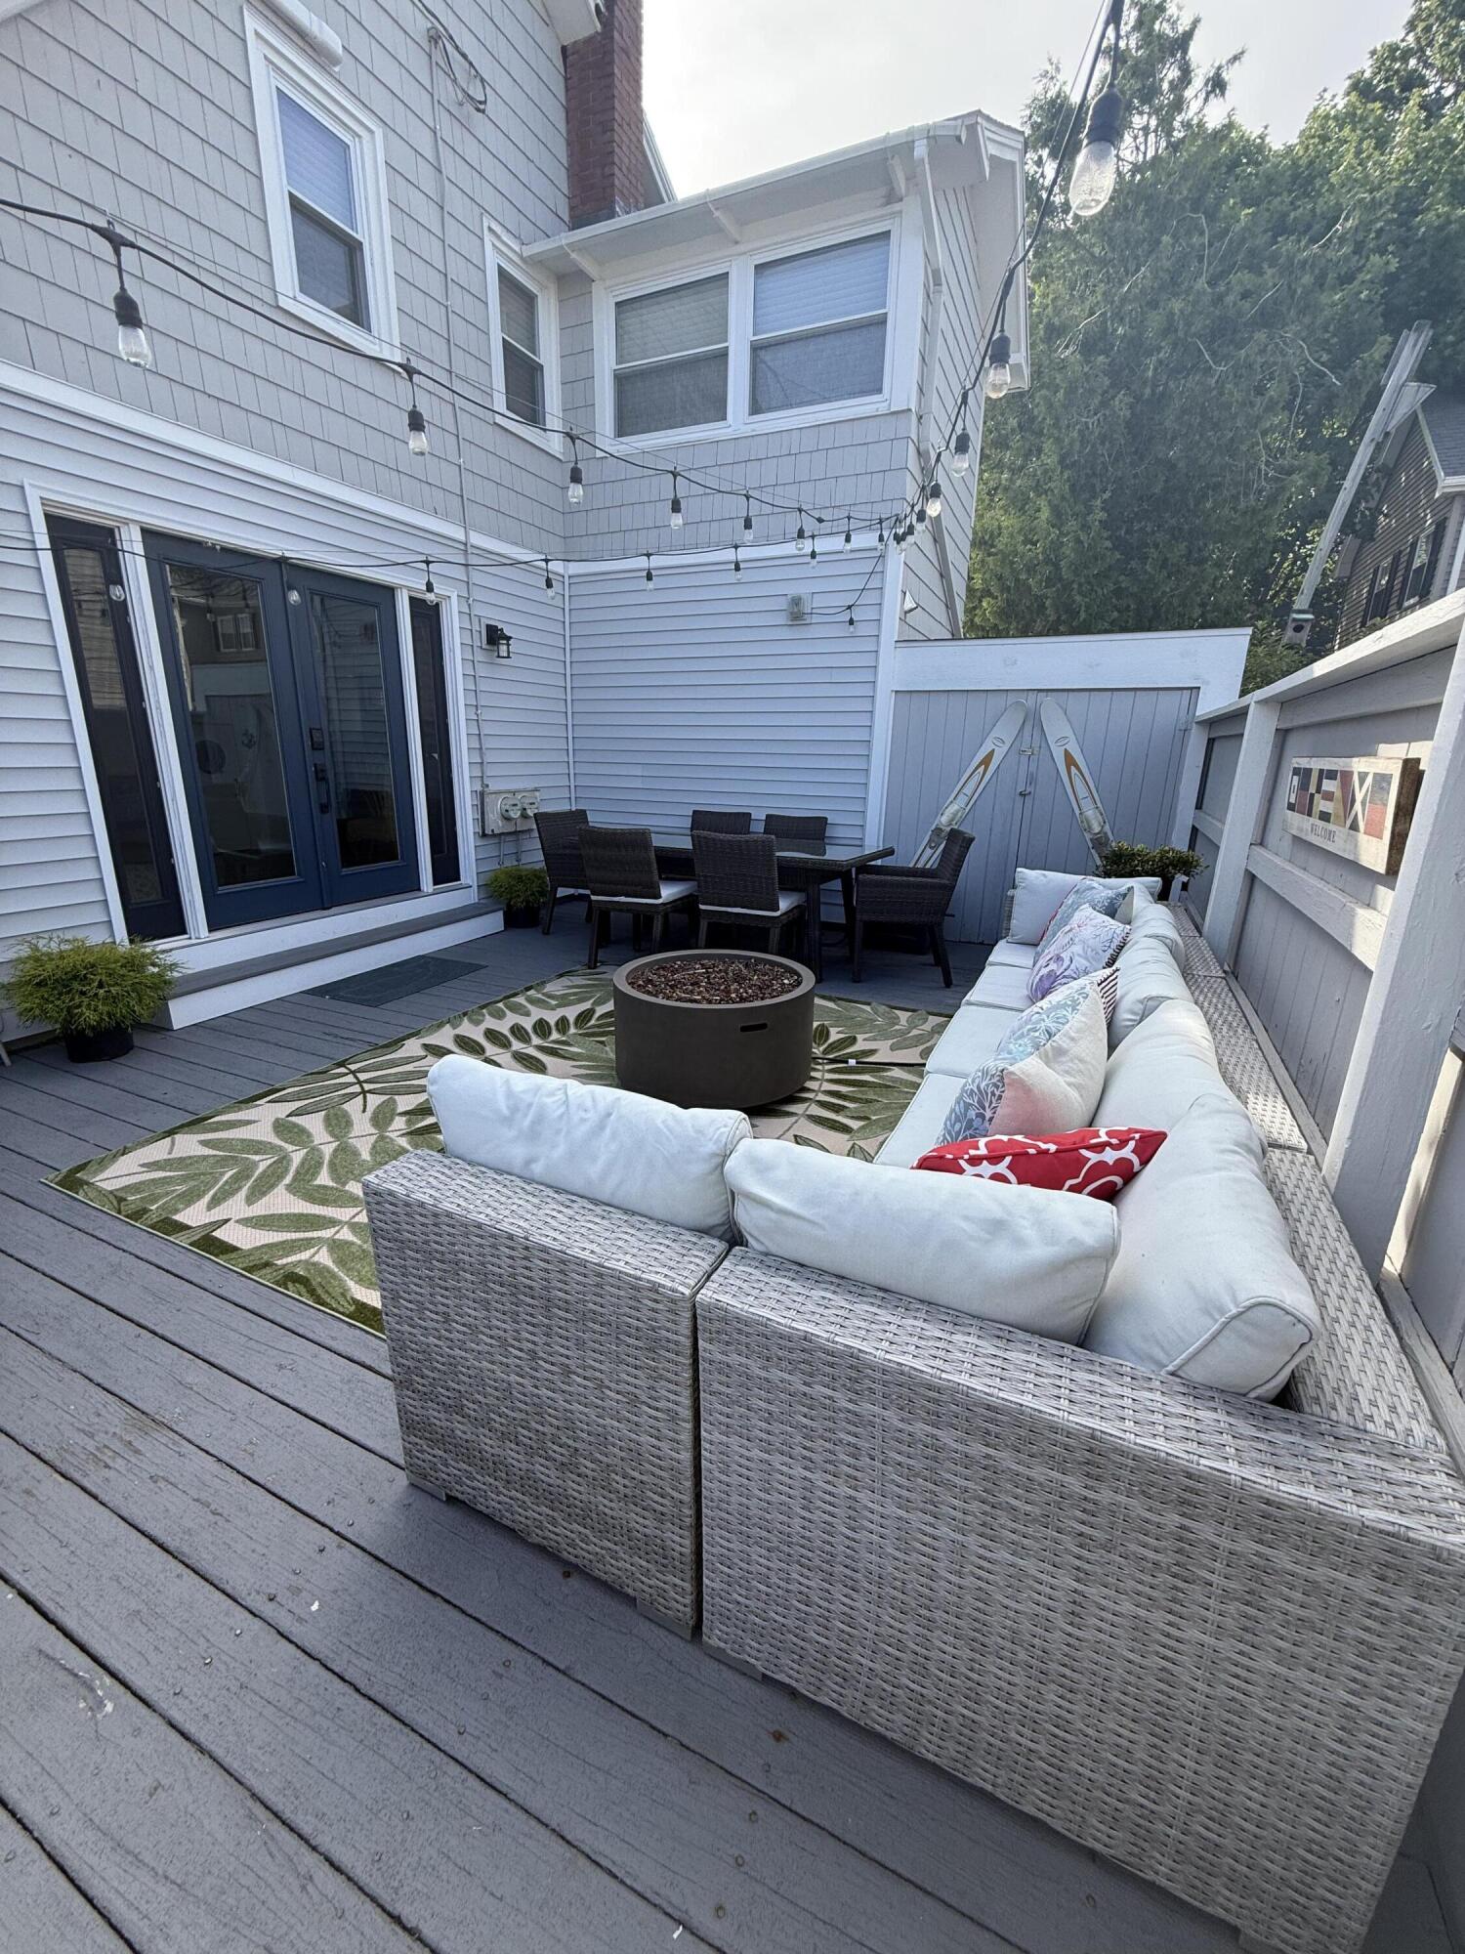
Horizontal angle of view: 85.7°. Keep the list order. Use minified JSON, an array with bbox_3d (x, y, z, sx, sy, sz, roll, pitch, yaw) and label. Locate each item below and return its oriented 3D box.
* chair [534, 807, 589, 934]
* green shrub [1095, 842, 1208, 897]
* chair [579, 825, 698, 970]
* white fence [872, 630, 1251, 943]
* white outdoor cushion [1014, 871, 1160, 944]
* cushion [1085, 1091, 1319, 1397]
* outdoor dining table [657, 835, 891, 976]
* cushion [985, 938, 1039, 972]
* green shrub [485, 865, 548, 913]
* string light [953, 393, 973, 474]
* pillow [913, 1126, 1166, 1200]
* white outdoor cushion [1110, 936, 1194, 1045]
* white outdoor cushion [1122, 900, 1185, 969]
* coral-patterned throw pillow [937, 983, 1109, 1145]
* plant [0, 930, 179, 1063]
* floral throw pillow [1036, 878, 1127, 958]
[{"bbox_3d":[-1.045,-0.773,5.866,0.610,0.870,0.550,9,17,24],"label":"chair"},{"bbox_3d":[2.245,-0.408,4.328,0.470,0.640,0.460,9,17,24],"label":"green shrub"},{"bbox_3d":[-0.529,-0.487,4.803,0.500,0.875,0.640,8,18,24],"label":"chair"},{"bbox_3d":[2.059,-1.209,5.314,2.100,2.050,0.100,8,18,24],"label":"white fence"},{"bbox_3d":[1.683,-0.320,3.809,0.620,0.385,0.170,8,6,24],"label":"white outdoor cushion"},{"bbox_3d":[0.702,0.474,1.295,0.170,0.380,0.690,32,26,15],"label":"cushion"},{"bbox_3d":[-0.028,-0.509,5.160,1.860,0.730,0.930,8,18,24],"label":"outdoor dining table"},{"bbox_3d":[1.691,-0.040,3.890,0.720,0.120,0.700,9,18,24],"label":"cushion"},{"bbox_3d":[-1.665,-0.721,6.200,0.500,0.310,0.500,9,18,24],"label":"green shrub"},{"bbox_3d":[0.606,-1.433,2.095,0.046,0.183,0.046,9,17,24],"label":"string light"},{"bbox_3d":[0.437,0.408,1.328,0.440,0.410,0.140,-3,46,-14],"label":"pillow"},{"bbox_3d":[1.297,0.107,2.538,0.170,0.390,0.670,30,25,16],"label":"white outdoor cushion"},{"bbox_3d":[1.459,-0.051,2.811,0.180,0.400,0.620,21,22,20],"label":"white outdoor cushion"},{"bbox_3d":[0.767,0.247,1.978,0.440,0.410,0.180,-11,37,-36],"label":"coral-patterned throw pillow"},{"bbox_3d":[-2.730,0.106,3.409,0.560,0.460,0.560,9,17,24],"label":"plant"},{"bbox_3d":[1.596,-0.220,3.588,0.150,0.420,0.440,20,14,-8],"label":"floral throw pillow"}]

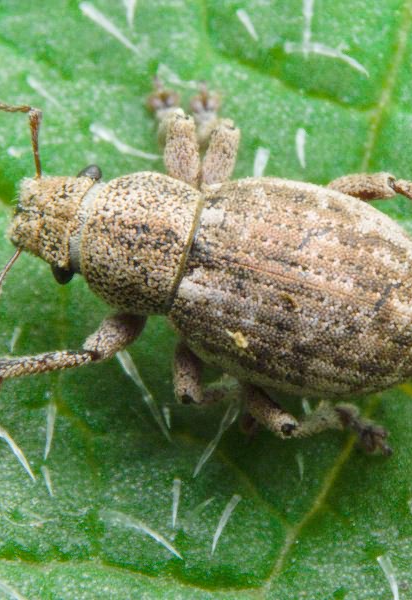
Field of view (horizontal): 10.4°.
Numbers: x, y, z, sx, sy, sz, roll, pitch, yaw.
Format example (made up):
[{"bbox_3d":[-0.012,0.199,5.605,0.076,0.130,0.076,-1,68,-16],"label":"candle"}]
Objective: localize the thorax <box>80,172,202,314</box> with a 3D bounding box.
[{"bbox_3d":[-0.001,-0.001,0.028,0.001,0.001,0.002,15,80,-2],"label":"thorax"}]

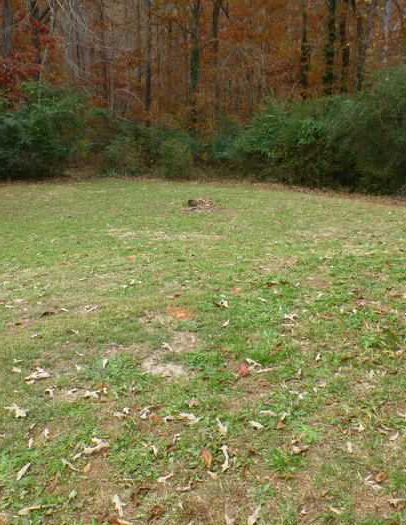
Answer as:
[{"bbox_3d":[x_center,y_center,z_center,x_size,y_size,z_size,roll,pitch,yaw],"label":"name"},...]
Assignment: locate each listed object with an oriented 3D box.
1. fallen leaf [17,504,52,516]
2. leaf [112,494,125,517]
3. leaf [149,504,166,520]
[{"bbox_3d":[-0.704,1.042,2.041,0.135,0.020,0.038,-5,14,-19],"label":"fallen leaf"},{"bbox_3d":[-0.351,1.005,2.007,0.055,0.020,0.130,-6,16,-22],"label":"leaf"},{"bbox_3d":[-0.184,1.011,1.964,0.065,0.030,0.053,0,15,0],"label":"leaf"}]

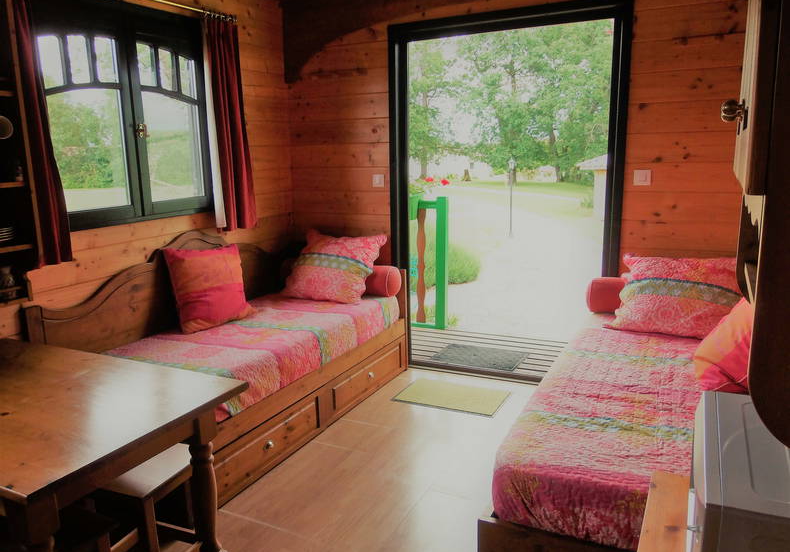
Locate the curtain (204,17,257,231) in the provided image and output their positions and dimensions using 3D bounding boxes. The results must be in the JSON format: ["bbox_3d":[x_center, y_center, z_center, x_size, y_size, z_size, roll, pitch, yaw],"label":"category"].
[{"bbox_3d":[-0.987,-0.882,3.534,0.100,1.230,0.320,5,13,27],"label":"curtain"}]

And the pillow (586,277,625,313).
[{"bbox_3d":[1.368,0.124,3.125,0.680,0.195,0.195,5,13,27],"label":"pillow"}]

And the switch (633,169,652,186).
[{"bbox_3d":[1.307,-0.517,3.133,0.080,0.080,0.015,5,13,27],"label":"switch"}]

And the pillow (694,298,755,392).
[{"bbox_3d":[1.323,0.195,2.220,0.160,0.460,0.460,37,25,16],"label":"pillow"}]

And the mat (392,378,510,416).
[{"bbox_3d":[0.344,0.711,3.537,0.600,0.010,0.375,5,13,27],"label":"mat"}]

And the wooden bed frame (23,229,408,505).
[{"bbox_3d":[-0.770,0.274,3.271,0.910,1.020,1.960,5,13,27],"label":"wooden bed frame"}]

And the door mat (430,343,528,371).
[{"bbox_3d":[0.622,0.581,4.302,0.600,0.015,0.380,5,13,27],"label":"door mat"}]

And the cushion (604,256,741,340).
[{"bbox_3d":[1.389,0.089,2.940,0.580,0.500,0.170,5,-30,27],"label":"cushion"}]

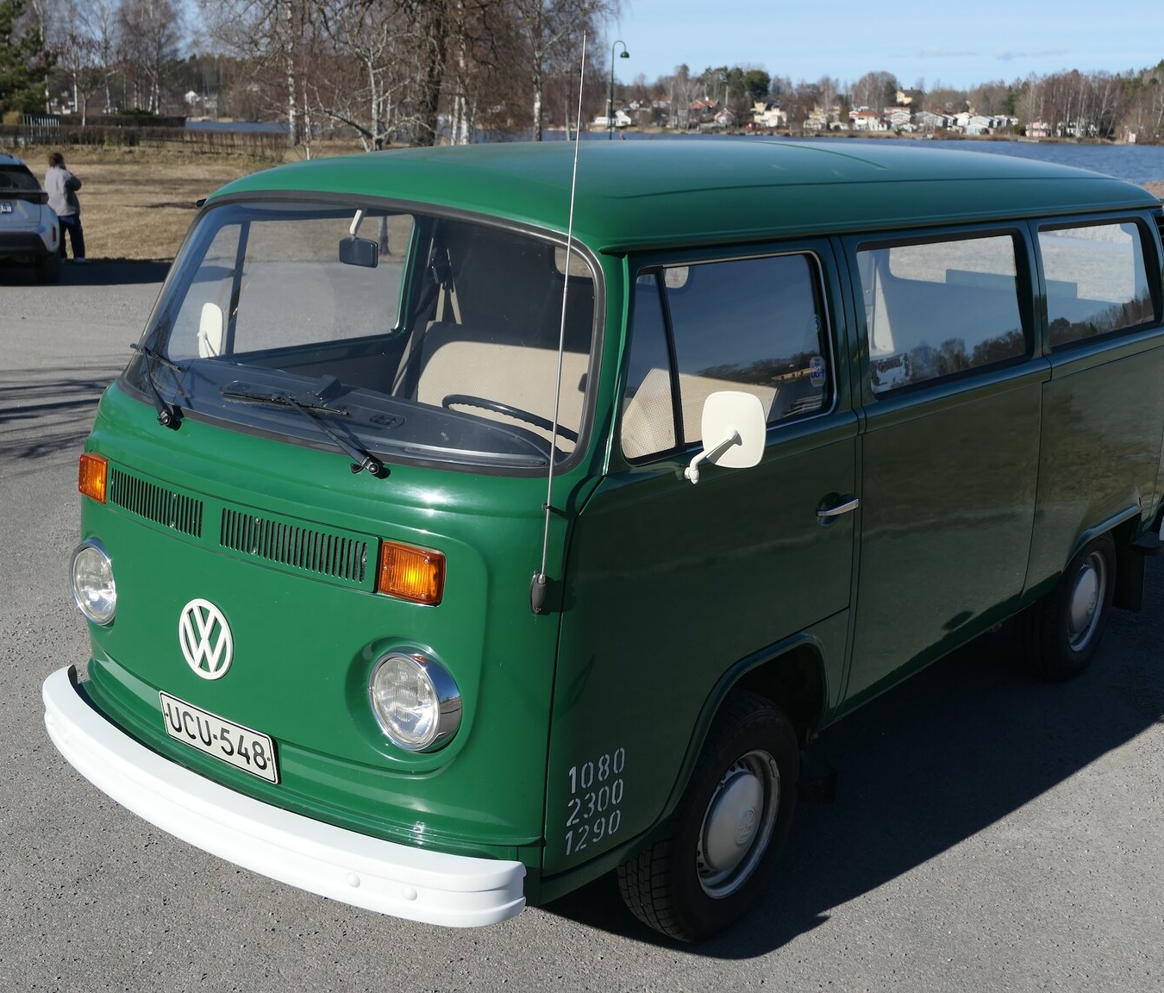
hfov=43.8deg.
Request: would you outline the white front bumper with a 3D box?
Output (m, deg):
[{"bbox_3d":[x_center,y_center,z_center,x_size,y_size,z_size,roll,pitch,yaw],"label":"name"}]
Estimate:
[{"bbox_3d":[-0.837,0.679,3.333,1.655,0.126,0.295,13,18,38],"label":"white front bumper"}]

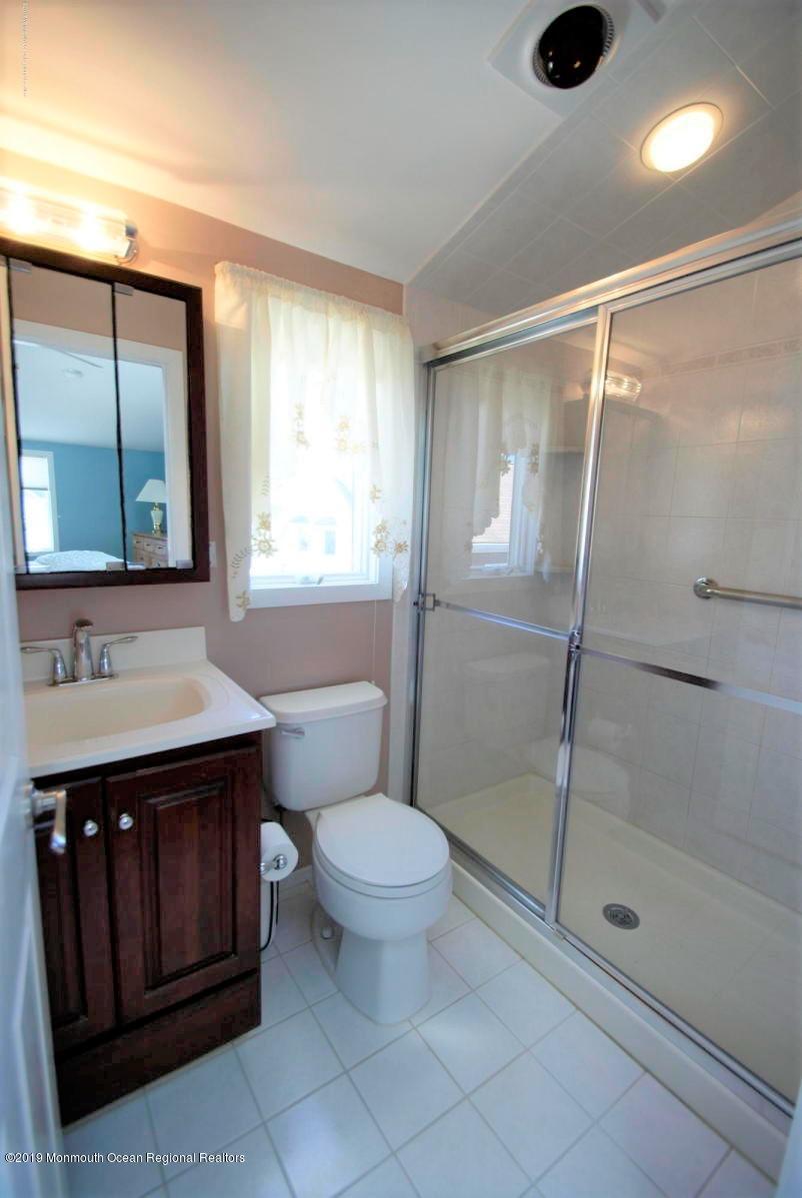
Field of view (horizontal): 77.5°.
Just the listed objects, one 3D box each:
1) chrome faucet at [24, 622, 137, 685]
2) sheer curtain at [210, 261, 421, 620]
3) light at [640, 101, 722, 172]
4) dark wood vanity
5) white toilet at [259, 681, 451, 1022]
[{"bbox_3d":[-0.804,0.141,1.262,0.250,0.170,0.145,-4,12,-32],"label":"chrome faucet"},{"bbox_3d":[-0.243,-0.432,1.584,0.625,0.965,0.080,-4,12,-32],"label":"sheer curtain"},{"bbox_3d":[0.728,-1.196,1.295,0.188,0.030,0.188,-4,-6,-32],"label":"light"},{"bbox_3d":[-0.743,0.715,1.277,0.638,0.836,0.436,-4,12,-32],"label":"dark wood vanity"},{"bbox_3d":[-0.132,0.740,1.519,0.440,0.750,0.650,-4,12,-32],"label":"white toilet"}]

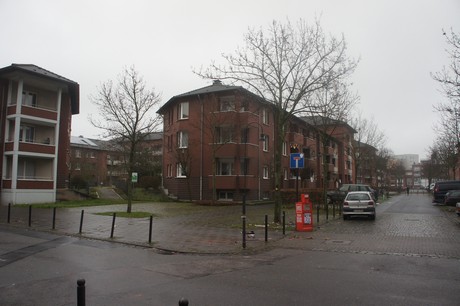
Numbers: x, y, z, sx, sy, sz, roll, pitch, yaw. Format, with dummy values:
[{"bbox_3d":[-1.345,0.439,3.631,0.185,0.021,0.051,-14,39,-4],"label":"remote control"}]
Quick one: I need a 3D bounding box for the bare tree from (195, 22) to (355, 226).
[{"bbox_3d":[2.269,-1.753,17.074,7.000,10.241,7.000,0,-5,0],"label":"bare tree"}]

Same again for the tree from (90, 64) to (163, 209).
[{"bbox_3d":[-6.287,-0.933,21.673,4.000,9.273,4.000,0,-5,0],"label":"tree"}]

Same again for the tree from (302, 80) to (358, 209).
[{"bbox_3d":[7.680,-0.739,26.978,4.500,10.117,4.500,0,-5,0],"label":"tree"}]

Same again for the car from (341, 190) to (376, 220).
[{"bbox_3d":[7.770,3.046,20.296,1.640,1.500,3.700,-3,-6,28],"label":"car"}]

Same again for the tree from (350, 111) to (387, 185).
[{"bbox_3d":[15.814,0.270,40.505,4.600,10.700,4.600,0,-5,0],"label":"tree"}]

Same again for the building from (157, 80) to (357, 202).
[{"bbox_3d":[7.577,-0.194,53.090,13.000,13.500,46.500,-3,-6,28],"label":"building"}]

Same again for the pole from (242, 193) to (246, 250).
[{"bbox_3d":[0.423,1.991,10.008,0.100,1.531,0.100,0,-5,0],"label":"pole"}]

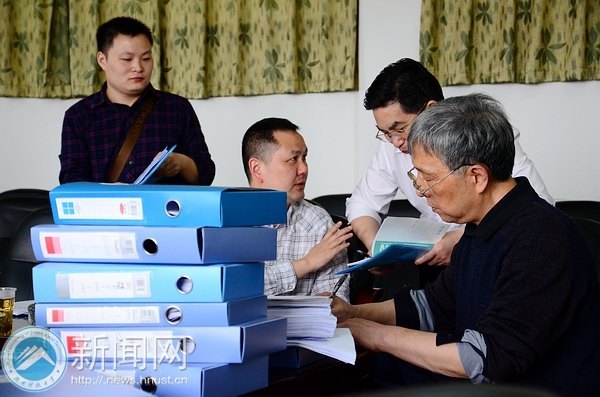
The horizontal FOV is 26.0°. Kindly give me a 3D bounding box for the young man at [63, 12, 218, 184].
[{"bbox_3d":[-0.510,0.280,4.070,0.490,1.700,0.380,0,0,-16],"label":"young man"}]

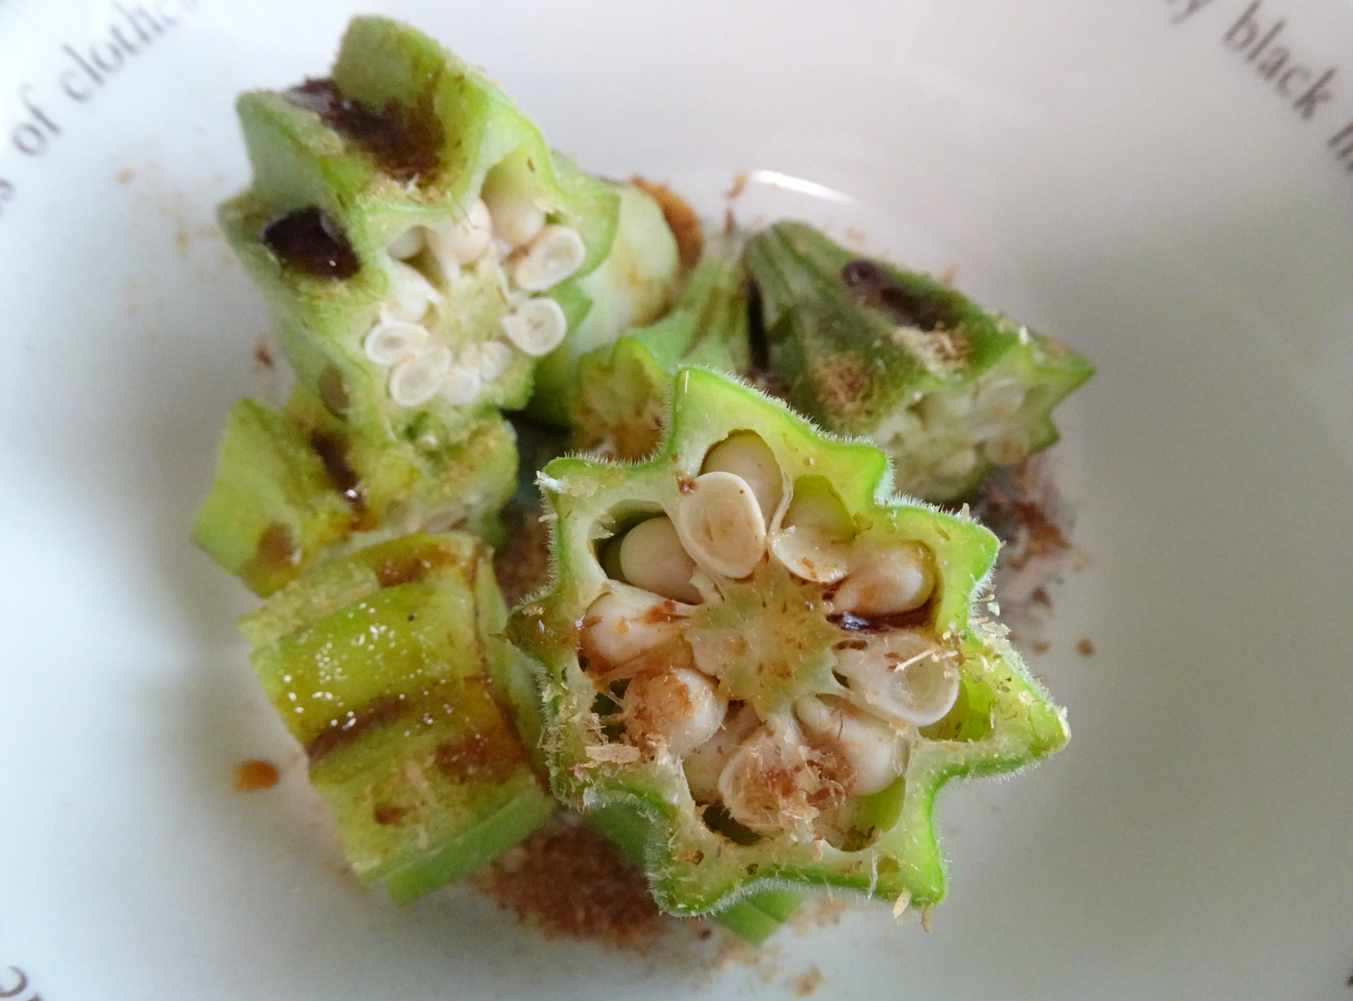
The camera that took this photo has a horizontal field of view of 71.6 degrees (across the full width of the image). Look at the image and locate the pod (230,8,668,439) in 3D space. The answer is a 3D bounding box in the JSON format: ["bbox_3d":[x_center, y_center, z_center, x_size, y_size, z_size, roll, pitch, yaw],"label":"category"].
[{"bbox_3d":[-0.024,-0.026,0.091,0.030,0.029,0.026,-47,56,-6],"label":"pod"}]

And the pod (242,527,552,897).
[{"bbox_3d":[-0.025,0.020,0.085,0.020,0.025,0.027,-22,82,-10],"label":"pod"}]

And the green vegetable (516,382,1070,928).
[{"bbox_3d":[0.007,0.009,0.063,0.031,0.021,0.031,0,84,3],"label":"green vegetable"}]

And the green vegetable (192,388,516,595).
[{"bbox_3d":[-0.032,-0.001,0.092,0.028,0.023,0.017,-31,58,-4],"label":"green vegetable"}]

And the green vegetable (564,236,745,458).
[{"bbox_3d":[-0.002,-0.016,0.100,0.015,0.014,0.022,28,52,4],"label":"green vegetable"}]

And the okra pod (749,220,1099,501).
[{"bbox_3d":[0.022,-0.017,0.103,0.023,0.022,0.031,-39,53,-5],"label":"okra pod"}]

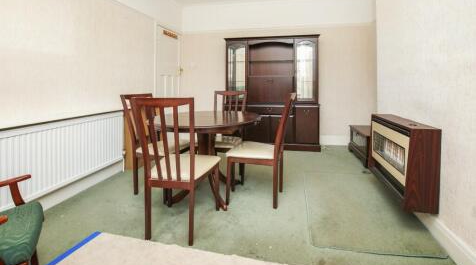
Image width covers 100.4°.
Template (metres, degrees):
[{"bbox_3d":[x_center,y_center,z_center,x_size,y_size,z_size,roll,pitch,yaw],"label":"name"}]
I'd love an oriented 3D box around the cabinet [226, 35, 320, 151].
[{"bbox_3d":[0.592,-0.679,3.550,1.540,1.856,0.428,2,9,11],"label":"cabinet"}]

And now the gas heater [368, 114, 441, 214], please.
[{"bbox_3d":[1.418,0.224,1.754,0.224,0.586,0.714,2,9,14],"label":"gas heater"}]

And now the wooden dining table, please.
[{"bbox_3d":[-0.316,0.235,2.020,1.091,0.765,0.989,2,9,12],"label":"wooden dining table"}]

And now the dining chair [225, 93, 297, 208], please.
[{"bbox_3d":[0.247,0.121,1.966,0.581,1.010,0.490,3,9,18],"label":"dining chair"}]

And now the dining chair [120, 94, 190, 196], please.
[{"bbox_3d":[-0.836,0.092,2.086,0.581,1.010,0.490,3,10,20],"label":"dining chair"}]

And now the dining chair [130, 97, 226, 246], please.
[{"bbox_3d":[-0.450,0.222,1.553,0.490,1.010,0.581,2,9,10],"label":"dining chair"}]

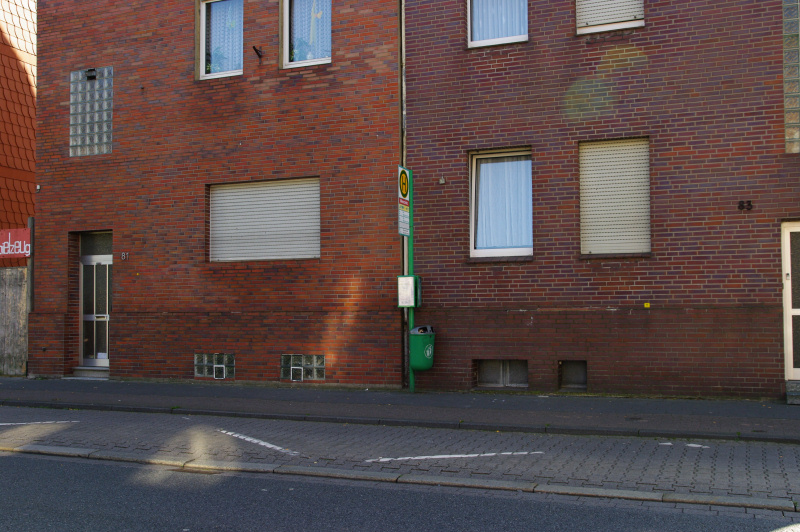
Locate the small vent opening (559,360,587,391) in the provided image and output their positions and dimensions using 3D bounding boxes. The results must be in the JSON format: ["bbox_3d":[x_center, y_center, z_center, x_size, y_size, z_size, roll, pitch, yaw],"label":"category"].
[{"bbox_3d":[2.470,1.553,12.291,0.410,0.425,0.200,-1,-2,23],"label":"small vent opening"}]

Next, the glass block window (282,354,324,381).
[{"bbox_3d":[-1.533,1.626,13.872,0.804,0.399,0.090,-1,-2,23],"label":"glass block window"}]

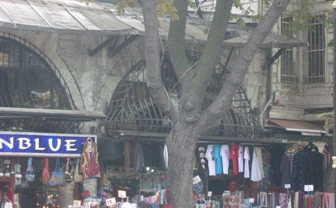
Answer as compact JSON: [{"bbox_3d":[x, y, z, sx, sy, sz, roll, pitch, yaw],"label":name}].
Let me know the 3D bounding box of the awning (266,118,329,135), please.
[{"bbox_3d":[3.169,0.546,33.000,1.350,0.300,0.680,3,-6,-38],"label":"awning"}]

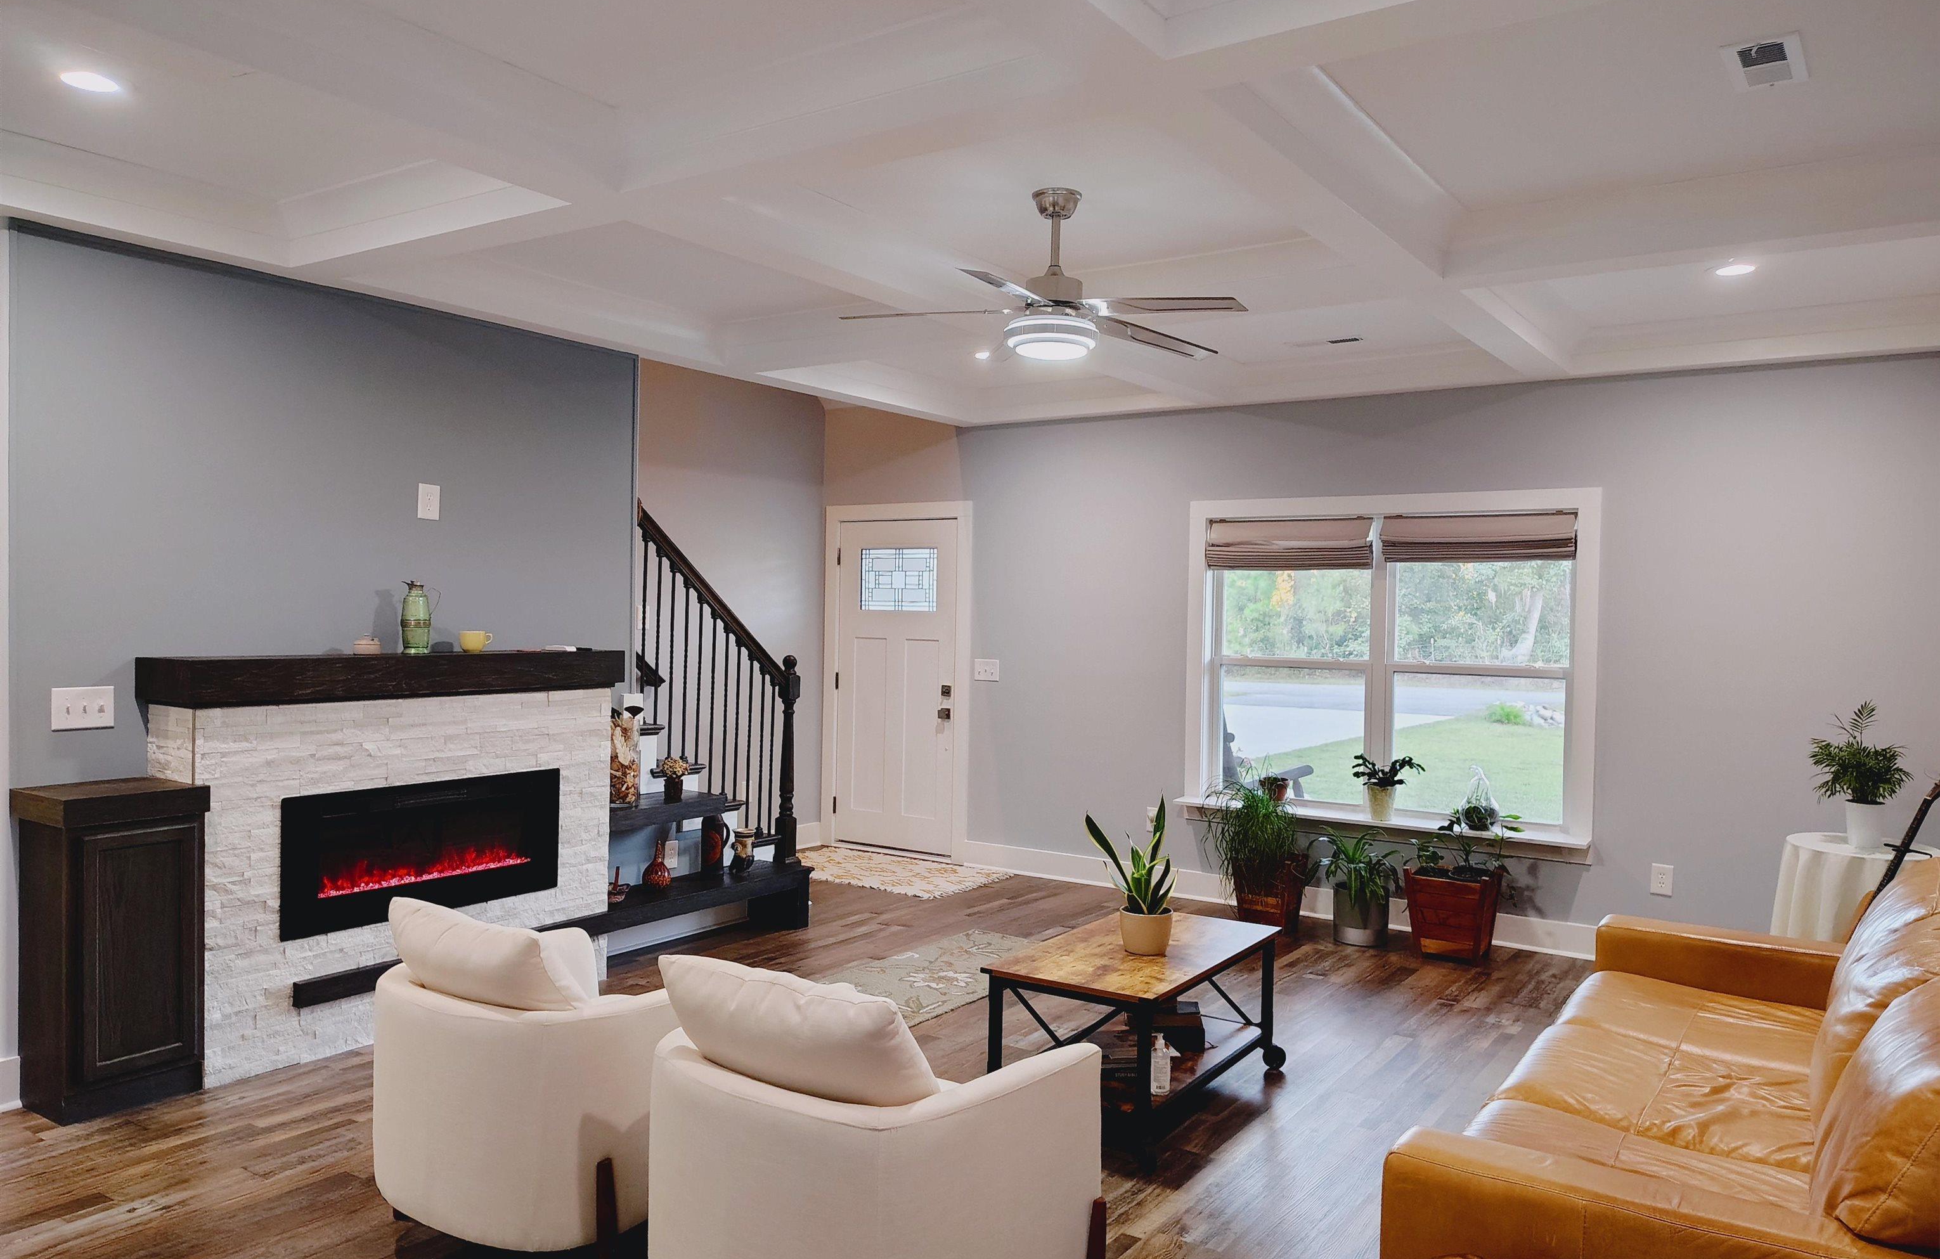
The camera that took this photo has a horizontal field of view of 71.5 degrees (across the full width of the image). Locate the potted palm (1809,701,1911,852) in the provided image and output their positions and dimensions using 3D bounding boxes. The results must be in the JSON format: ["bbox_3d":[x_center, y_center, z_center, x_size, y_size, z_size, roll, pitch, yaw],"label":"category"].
[{"bbox_3d":[3.393,0.553,5.130,0.350,0.560,0.340,2,1,35],"label":"potted palm"}]

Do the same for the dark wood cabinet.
[{"bbox_3d":[-2.600,0.953,4.071,0.359,0.949,0.404,2,1,34],"label":"dark wood cabinet"}]

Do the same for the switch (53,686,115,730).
[{"bbox_3d":[-2.719,0.242,4.138,0.012,0.129,0.172,2,1,34],"label":"switch"}]

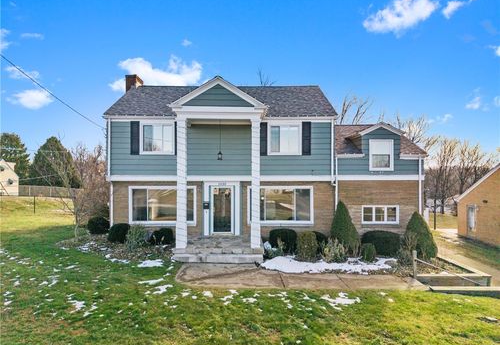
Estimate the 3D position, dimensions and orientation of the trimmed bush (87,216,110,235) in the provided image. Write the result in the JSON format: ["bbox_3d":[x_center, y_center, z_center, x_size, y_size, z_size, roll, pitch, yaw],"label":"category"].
[{"bbox_3d":[-6.750,2.350,15.500,0.980,0.850,0.950,0,1,0],"label":"trimmed bush"}]

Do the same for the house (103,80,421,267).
[{"bbox_3d":[0.700,-0.820,17.100,13.600,7.900,9.900,0,1,-1],"label":"house"}]

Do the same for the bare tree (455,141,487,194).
[{"bbox_3d":[20.300,0.400,32.000,3.100,6.800,3.000,0,1,0],"label":"bare tree"}]

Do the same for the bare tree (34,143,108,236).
[{"bbox_3d":[-7.800,0.750,15.300,3.200,4.050,2.900,0,1,0],"label":"bare tree"}]

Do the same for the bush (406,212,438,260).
[{"bbox_3d":[6.800,2.450,13.650,1.270,1.780,1.250,0,1,0],"label":"bush"}]

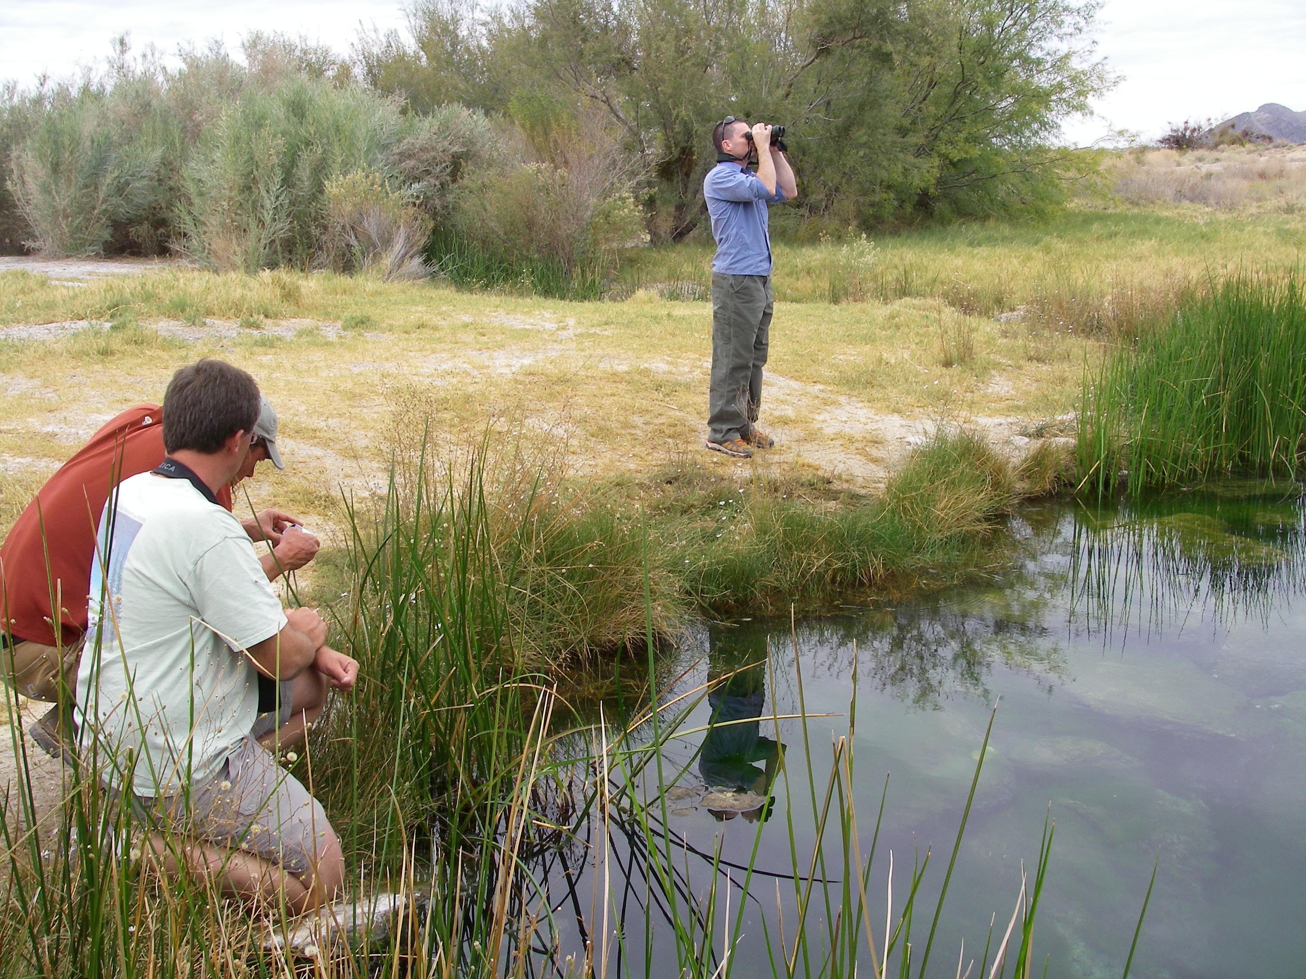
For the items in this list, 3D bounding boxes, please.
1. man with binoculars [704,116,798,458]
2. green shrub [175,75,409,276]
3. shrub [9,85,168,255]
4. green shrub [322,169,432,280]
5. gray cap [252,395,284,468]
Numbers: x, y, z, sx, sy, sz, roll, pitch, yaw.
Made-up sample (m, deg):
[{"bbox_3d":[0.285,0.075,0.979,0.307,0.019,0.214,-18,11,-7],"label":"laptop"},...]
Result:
[{"bbox_3d":[0.508,-1.052,7.558,0.490,1.760,0.520,5,14,19],"label":"man with binoculars"},{"bbox_3d":[-4.990,-4.331,19.834,3.077,2.626,2.800,-3,13,-13],"label":"green shrub"},{"bbox_3d":[-8.844,-4.977,22.456,2.429,2.621,2.300,-5,14,-20],"label":"shrub"},{"bbox_3d":[-3.537,-3.382,18.310,1.355,1.373,1.350,-2,13,-10],"label":"green shrub"},{"bbox_3d":[-0.949,-0.186,3.380,0.265,0.145,0.170,31,4,-18],"label":"gray cap"}]

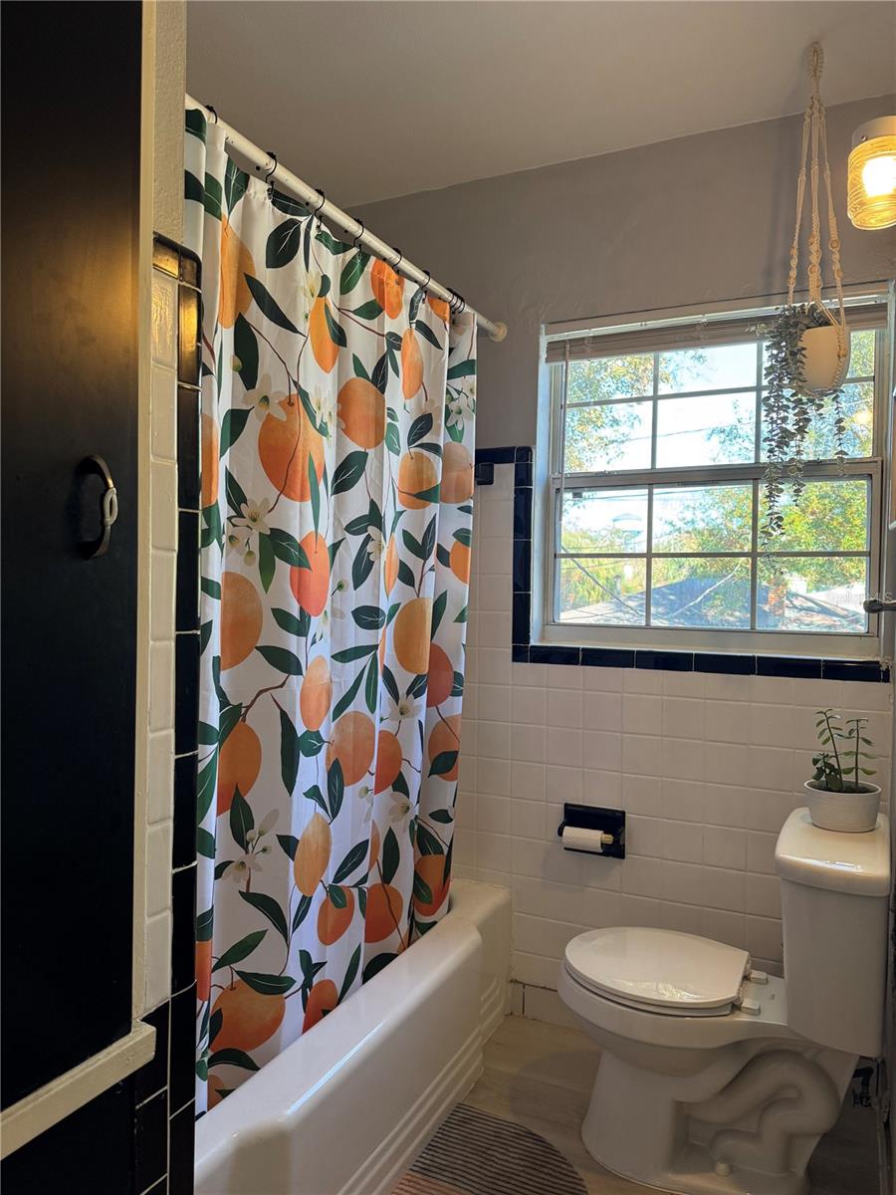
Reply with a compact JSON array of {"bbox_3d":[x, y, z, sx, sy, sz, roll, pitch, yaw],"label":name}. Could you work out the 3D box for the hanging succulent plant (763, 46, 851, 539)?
[{"bbox_3d":[0.786,-0.668,1.814,0.180,1.094,0.165,1,1,26],"label":"hanging succulent plant"}]

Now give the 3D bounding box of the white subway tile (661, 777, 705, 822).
[{"bbox_3d":[0.623,0.539,2.195,0.108,0.108,0.010,1,1,27],"label":"white subway tile"}]

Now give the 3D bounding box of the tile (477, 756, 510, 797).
[{"bbox_3d":[0.138,0.535,2.458,0.108,0.109,0.010,1,2,27],"label":"tile"}]

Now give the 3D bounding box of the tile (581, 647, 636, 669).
[{"bbox_3d":[0.444,0.168,2.294,0.152,0.049,0.009,1,1,26],"label":"tile"}]

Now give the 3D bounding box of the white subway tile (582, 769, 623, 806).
[{"bbox_3d":[0.432,0.540,2.307,0.108,0.109,0.009,1,1,26],"label":"white subway tile"}]

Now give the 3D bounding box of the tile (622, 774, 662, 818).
[{"bbox_3d":[0.527,0.539,2.251,0.108,0.108,0.010,1,0,28],"label":"tile"}]

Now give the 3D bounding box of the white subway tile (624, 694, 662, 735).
[{"bbox_3d":[0.528,0.320,2.242,0.108,0.108,0.010,1,1,27],"label":"white subway tile"}]

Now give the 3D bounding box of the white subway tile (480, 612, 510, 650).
[{"bbox_3d":[0.142,0.096,2.437,0.108,0.108,0.010,1,1,27],"label":"white subway tile"}]

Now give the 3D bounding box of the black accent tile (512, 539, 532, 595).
[{"bbox_3d":[0.218,-0.090,2.397,0.057,0.149,0.010,1,1,27],"label":"black accent tile"}]

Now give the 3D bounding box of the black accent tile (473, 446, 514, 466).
[{"bbox_3d":[0.130,-0.412,2.442,0.152,0.051,0.009,1,1,27],"label":"black accent tile"}]

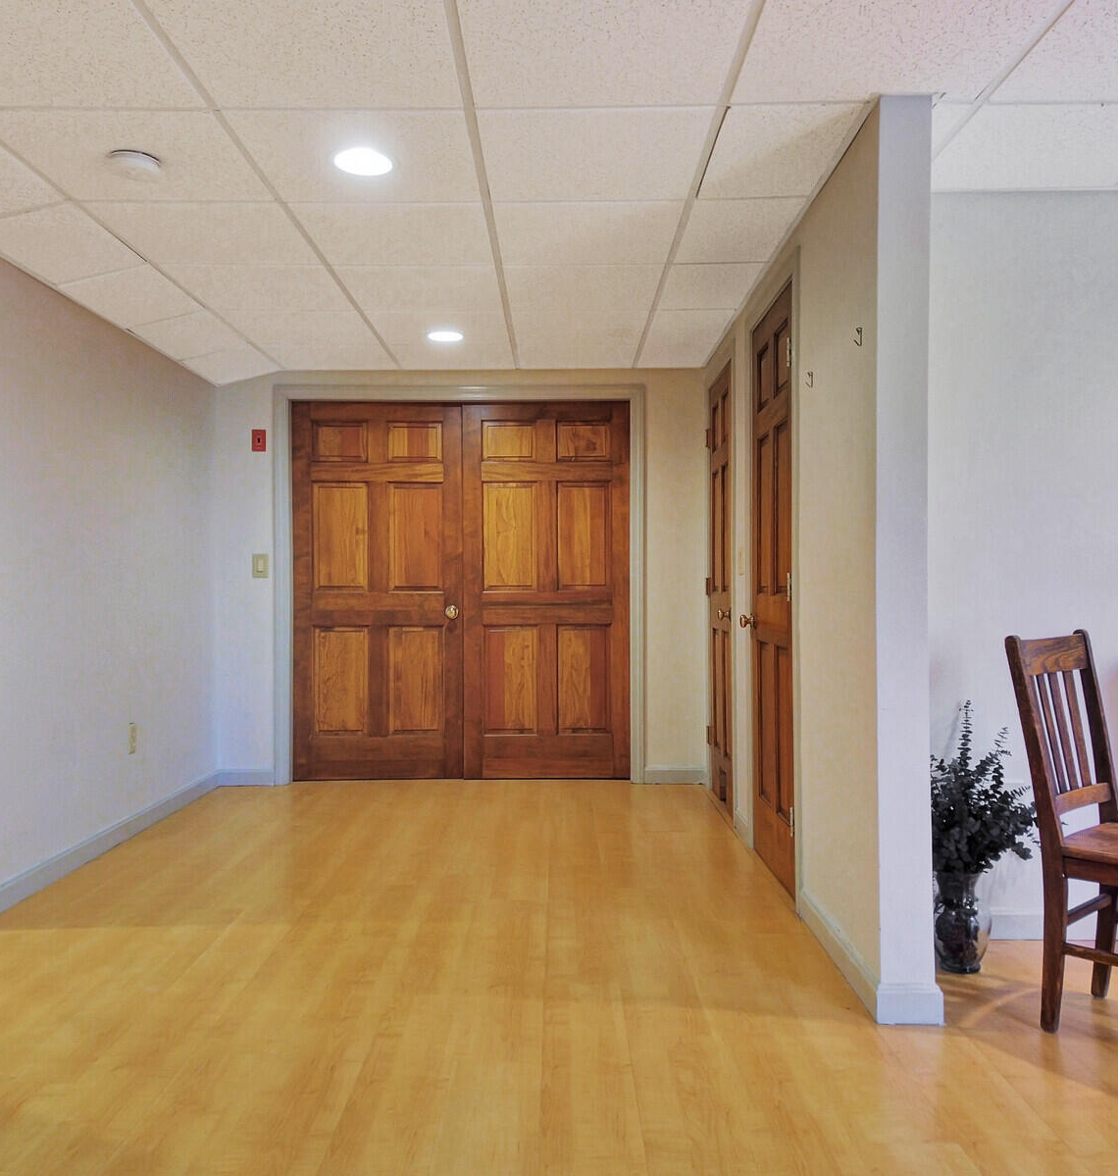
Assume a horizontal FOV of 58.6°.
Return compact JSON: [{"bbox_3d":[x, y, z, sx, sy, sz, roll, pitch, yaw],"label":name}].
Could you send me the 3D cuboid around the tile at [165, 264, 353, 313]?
[{"bbox_3d":[-1.159,-1.173,3.882,0.613,0.020,0.578,0,0,0],"label":"tile"}]

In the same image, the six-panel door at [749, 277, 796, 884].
[{"bbox_3d":[0.788,0.011,3.611,0.045,2.043,0.638,0,0,0],"label":"six-panel door"}]

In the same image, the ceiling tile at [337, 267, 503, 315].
[{"bbox_3d":[-0.534,-1.174,3.882,0.613,0.020,0.578,0,0,0],"label":"ceiling tile"}]

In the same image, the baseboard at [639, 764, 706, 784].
[{"bbox_3d":[0.617,0.993,5.264,0.321,0.100,0.018,0,0,0],"label":"baseboard"}]

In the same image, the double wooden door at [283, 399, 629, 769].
[{"bbox_3d":[-0.529,0.016,5.425,1.835,2.051,0.055,0,0,0],"label":"double wooden door"}]

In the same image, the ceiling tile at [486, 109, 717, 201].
[{"bbox_3d":[0.094,-1.185,2.737,0.608,0.020,0.561,0,0,0],"label":"ceiling tile"}]

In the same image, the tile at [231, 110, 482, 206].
[{"bbox_3d":[-0.534,-1.178,2.719,0.613,0.020,0.578,0,0,0],"label":"tile"}]

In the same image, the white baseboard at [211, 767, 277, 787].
[{"bbox_3d":[-1.671,0.996,5.310,0.353,0.100,0.016,0,0,0],"label":"white baseboard"}]

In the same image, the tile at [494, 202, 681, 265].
[{"bbox_3d":[0.094,-1.183,3.320,0.608,0.020,0.561,0,0,0],"label":"tile"}]

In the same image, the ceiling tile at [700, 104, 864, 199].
[{"bbox_3d":[0.593,-1.186,2.737,0.347,0.020,0.561,0,0,0],"label":"ceiling tile"}]

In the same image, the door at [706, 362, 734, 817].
[{"bbox_3d":[0.790,0.016,4.765,0.045,2.030,0.670,0,0,0],"label":"door"}]

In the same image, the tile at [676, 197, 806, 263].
[{"bbox_3d":[0.587,-1.179,3.300,0.347,0.020,0.578,0,0,0],"label":"tile"}]

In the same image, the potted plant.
[{"bbox_3d":[1.108,0.666,2.687,0.380,0.725,0.350,0,0,0],"label":"potted plant"}]

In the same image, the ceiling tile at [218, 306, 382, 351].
[{"bbox_3d":[-1.165,-1.175,4.487,0.608,0.020,0.561,0,0,0],"label":"ceiling tile"}]

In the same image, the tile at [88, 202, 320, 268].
[{"bbox_3d":[-1.159,-1.175,3.300,0.613,0.020,0.578,0,0,0],"label":"tile"}]

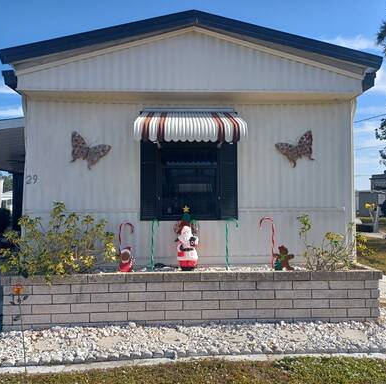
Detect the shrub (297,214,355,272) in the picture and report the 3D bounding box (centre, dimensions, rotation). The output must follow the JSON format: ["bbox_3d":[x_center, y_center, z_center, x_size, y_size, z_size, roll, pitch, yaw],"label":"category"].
[{"bbox_3d":[1.601,0.615,4.459,0.667,0.659,0.480,0,-3,-2],"label":"shrub"}]

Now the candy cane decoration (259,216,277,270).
[{"bbox_3d":[0.898,0.605,4.411,0.199,0.622,0.035,0,-3,-2],"label":"candy cane decoration"}]

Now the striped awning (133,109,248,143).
[{"bbox_3d":[-0.034,-0.807,4.389,1.220,0.584,0.720,0,-3,-2],"label":"striped awning"}]

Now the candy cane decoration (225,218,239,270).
[{"bbox_3d":[0.463,0.615,4.333,0.153,0.605,0.035,0,-3,-2],"label":"candy cane decoration"}]

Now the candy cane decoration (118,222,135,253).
[{"bbox_3d":[-0.778,0.634,4.342,0.181,0.536,0.035,0,-3,-2],"label":"candy cane decoration"}]

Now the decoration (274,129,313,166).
[{"bbox_3d":[1.345,-0.539,4.760,0.485,0.380,0.050,-21,-2,-3],"label":"decoration"}]

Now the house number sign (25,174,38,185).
[{"bbox_3d":[-2.015,-0.153,4.620,0.141,0.119,0.020,0,-3,-2],"label":"house number sign"}]

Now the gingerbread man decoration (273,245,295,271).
[{"bbox_3d":[1.042,0.747,4.232,0.245,0.295,0.080,0,-3,-2],"label":"gingerbread man decoration"}]

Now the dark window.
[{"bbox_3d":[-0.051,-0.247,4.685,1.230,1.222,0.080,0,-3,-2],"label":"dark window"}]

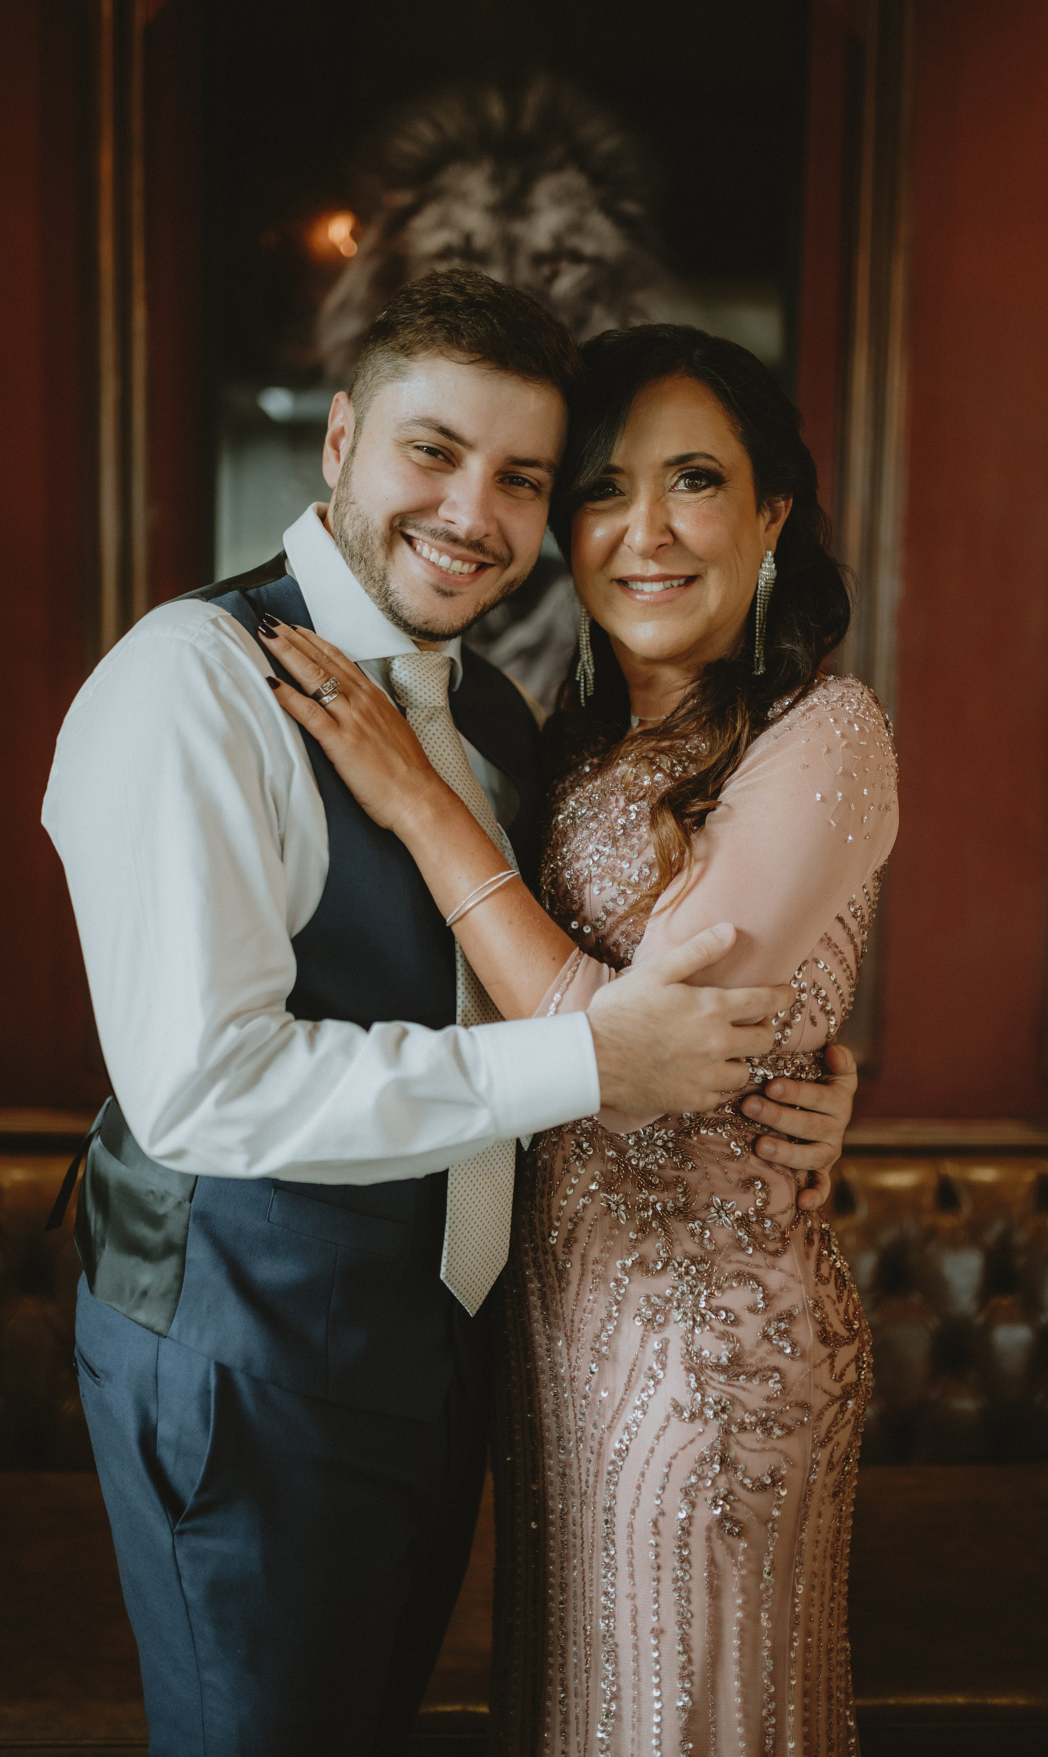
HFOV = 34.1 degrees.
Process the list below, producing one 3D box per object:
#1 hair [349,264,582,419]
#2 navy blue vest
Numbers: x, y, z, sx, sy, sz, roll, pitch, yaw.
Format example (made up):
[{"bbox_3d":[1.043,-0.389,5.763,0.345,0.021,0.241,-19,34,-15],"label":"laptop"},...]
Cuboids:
[{"bbox_3d":[-0.048,-0.368,1.235,0.168,0.150,0.200,16,4,-16],"label":"hair"},{"bbox_3d":[-0.152,0.076,1.280,0.280,0.620,0.380,9,5,40],"label":"navy blue vest"}]

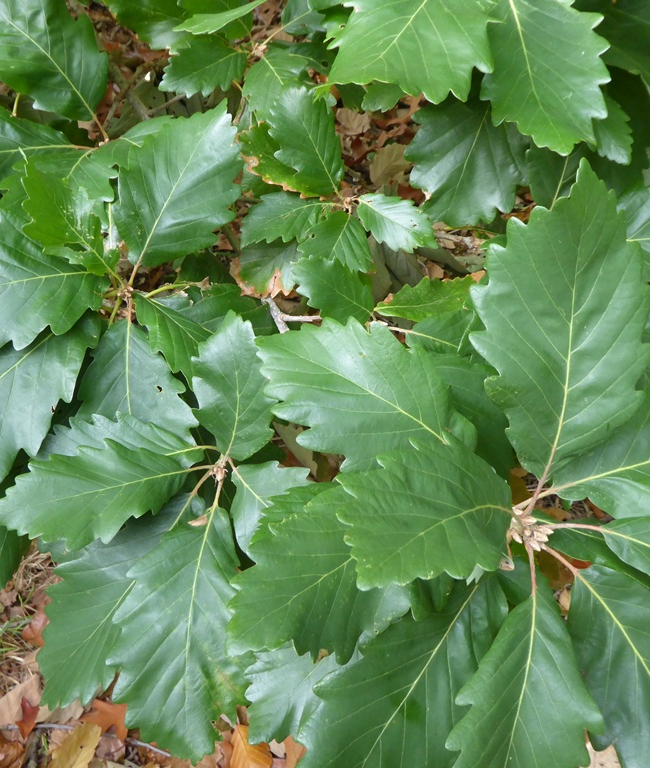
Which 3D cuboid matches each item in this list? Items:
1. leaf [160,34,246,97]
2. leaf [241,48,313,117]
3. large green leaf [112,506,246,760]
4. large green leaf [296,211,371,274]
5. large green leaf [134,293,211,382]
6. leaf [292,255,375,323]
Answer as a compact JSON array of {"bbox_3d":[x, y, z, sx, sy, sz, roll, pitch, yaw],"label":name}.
[{"bbox_3d":[-0.148,-0.384,1.190,0.114,0.025,0.070,-25,70,-10],"label":"leaf"},{"bbox_3d":[-0.057,-0.345,1.120,0.086,0.025,0.120,-20,62,-11],"label":"leaf"},{"bbox_3d":[-0.107,0.193,0.760,0.105,0.035,0.192,6,84,1],"label":"large green leaf"},{"bbox_3d":[0.015,-0.164,1.140,0.075,0.025,0.094,19,65,8],"label":"large green leaf"},{"bbox_3d":[-0.135,-0.050,0.890,0.091,0.025,0.060,39,73,0],"label":"large green leaf"},{"bbox_3d":[0.012,-0.096,0.953,0.098,0.022,0.069,36,69,17],"label":"leaf"}]

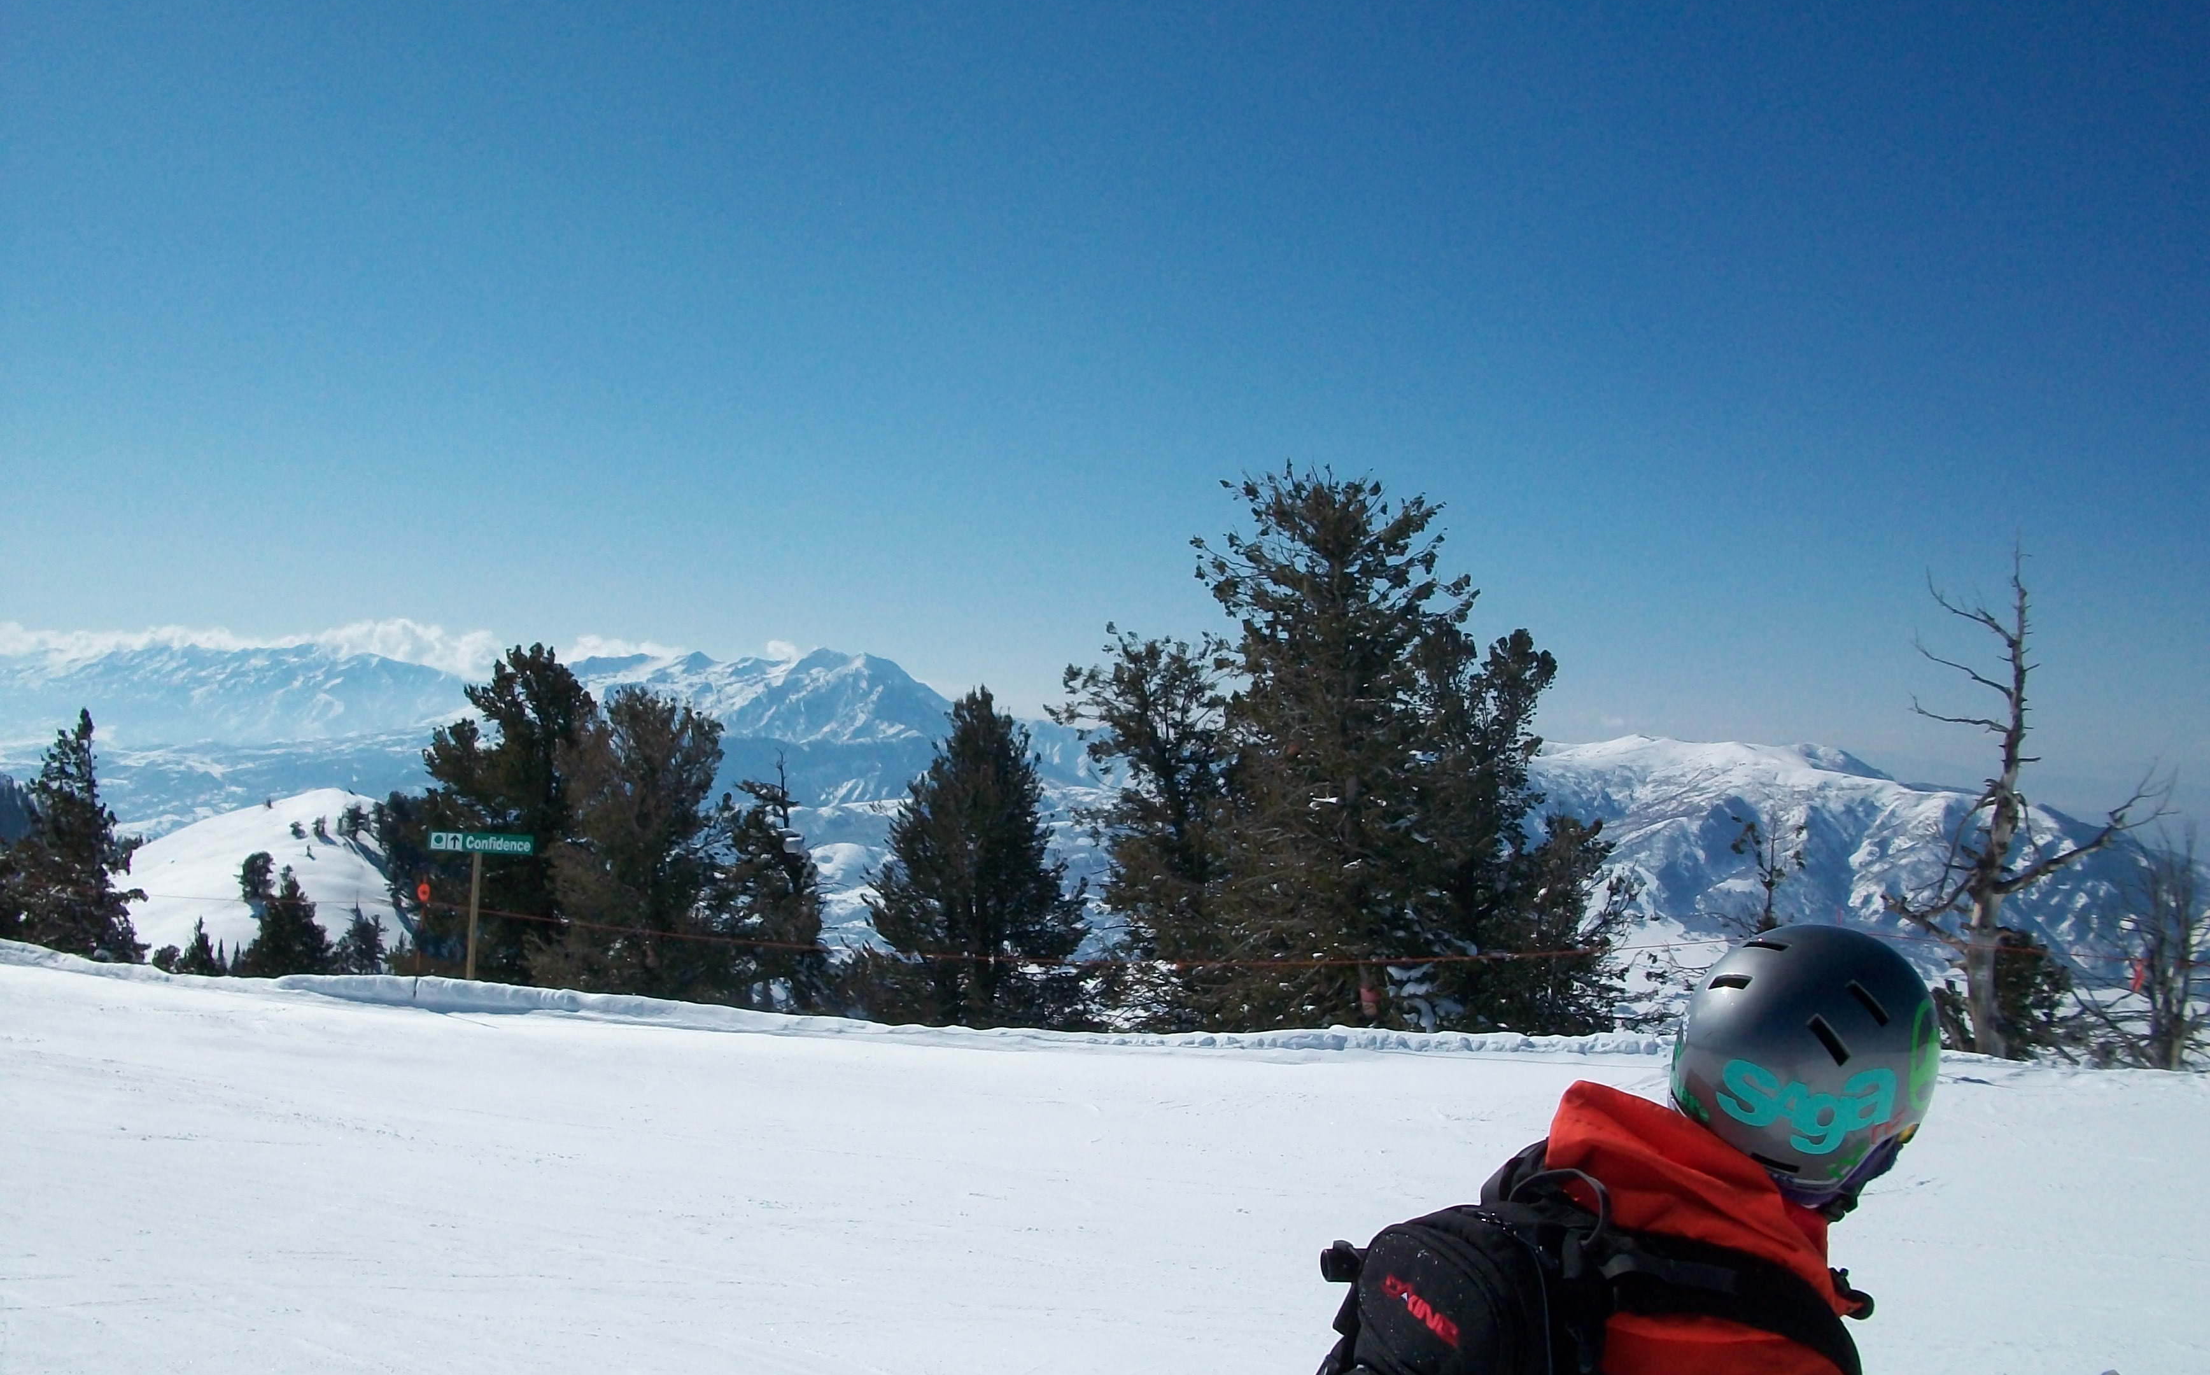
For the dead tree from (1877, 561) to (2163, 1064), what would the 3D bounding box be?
[{"bbox_3d":[10.580,1.350,25.000,3.070,5.830,2.150,3,0,0],"label":"dead tree"}]

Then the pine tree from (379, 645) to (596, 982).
[{"bbox_3d":[-8.820,2.050,31.000,2.980,5.300,2.540,3,0,0],"label":"pine tree"}]

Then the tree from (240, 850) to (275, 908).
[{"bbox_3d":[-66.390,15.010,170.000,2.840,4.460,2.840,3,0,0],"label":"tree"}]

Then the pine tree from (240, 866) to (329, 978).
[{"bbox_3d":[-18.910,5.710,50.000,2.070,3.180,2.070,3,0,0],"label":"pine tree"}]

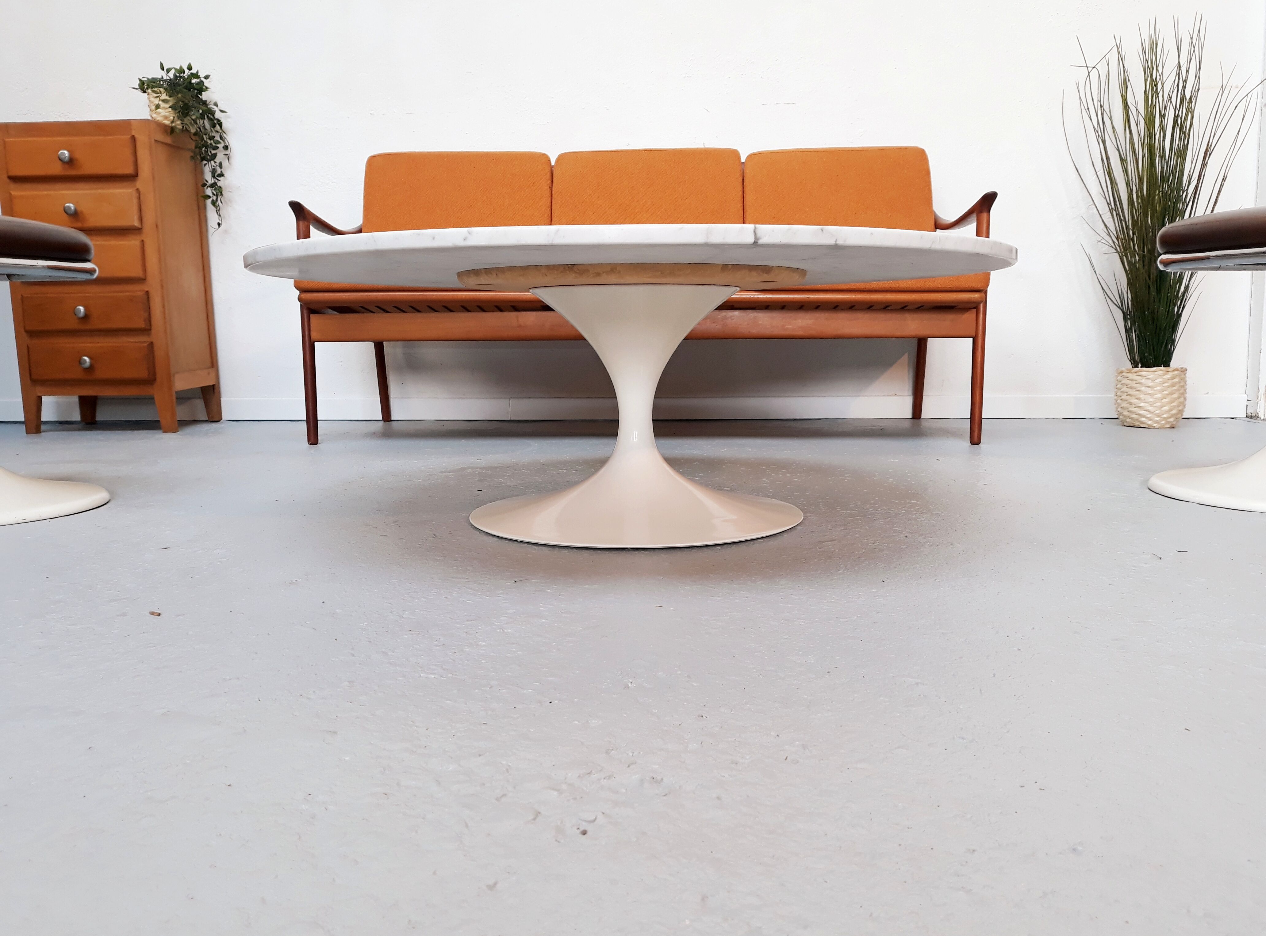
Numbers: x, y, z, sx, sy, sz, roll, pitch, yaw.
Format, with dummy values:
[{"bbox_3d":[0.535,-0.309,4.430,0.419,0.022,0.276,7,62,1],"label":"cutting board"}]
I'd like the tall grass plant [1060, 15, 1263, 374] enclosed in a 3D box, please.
[{"bbox_3d":[1.511,-0.767,2.797,0.557,0.974,0.507,0,8,3],"label":"tall grass plant"}]

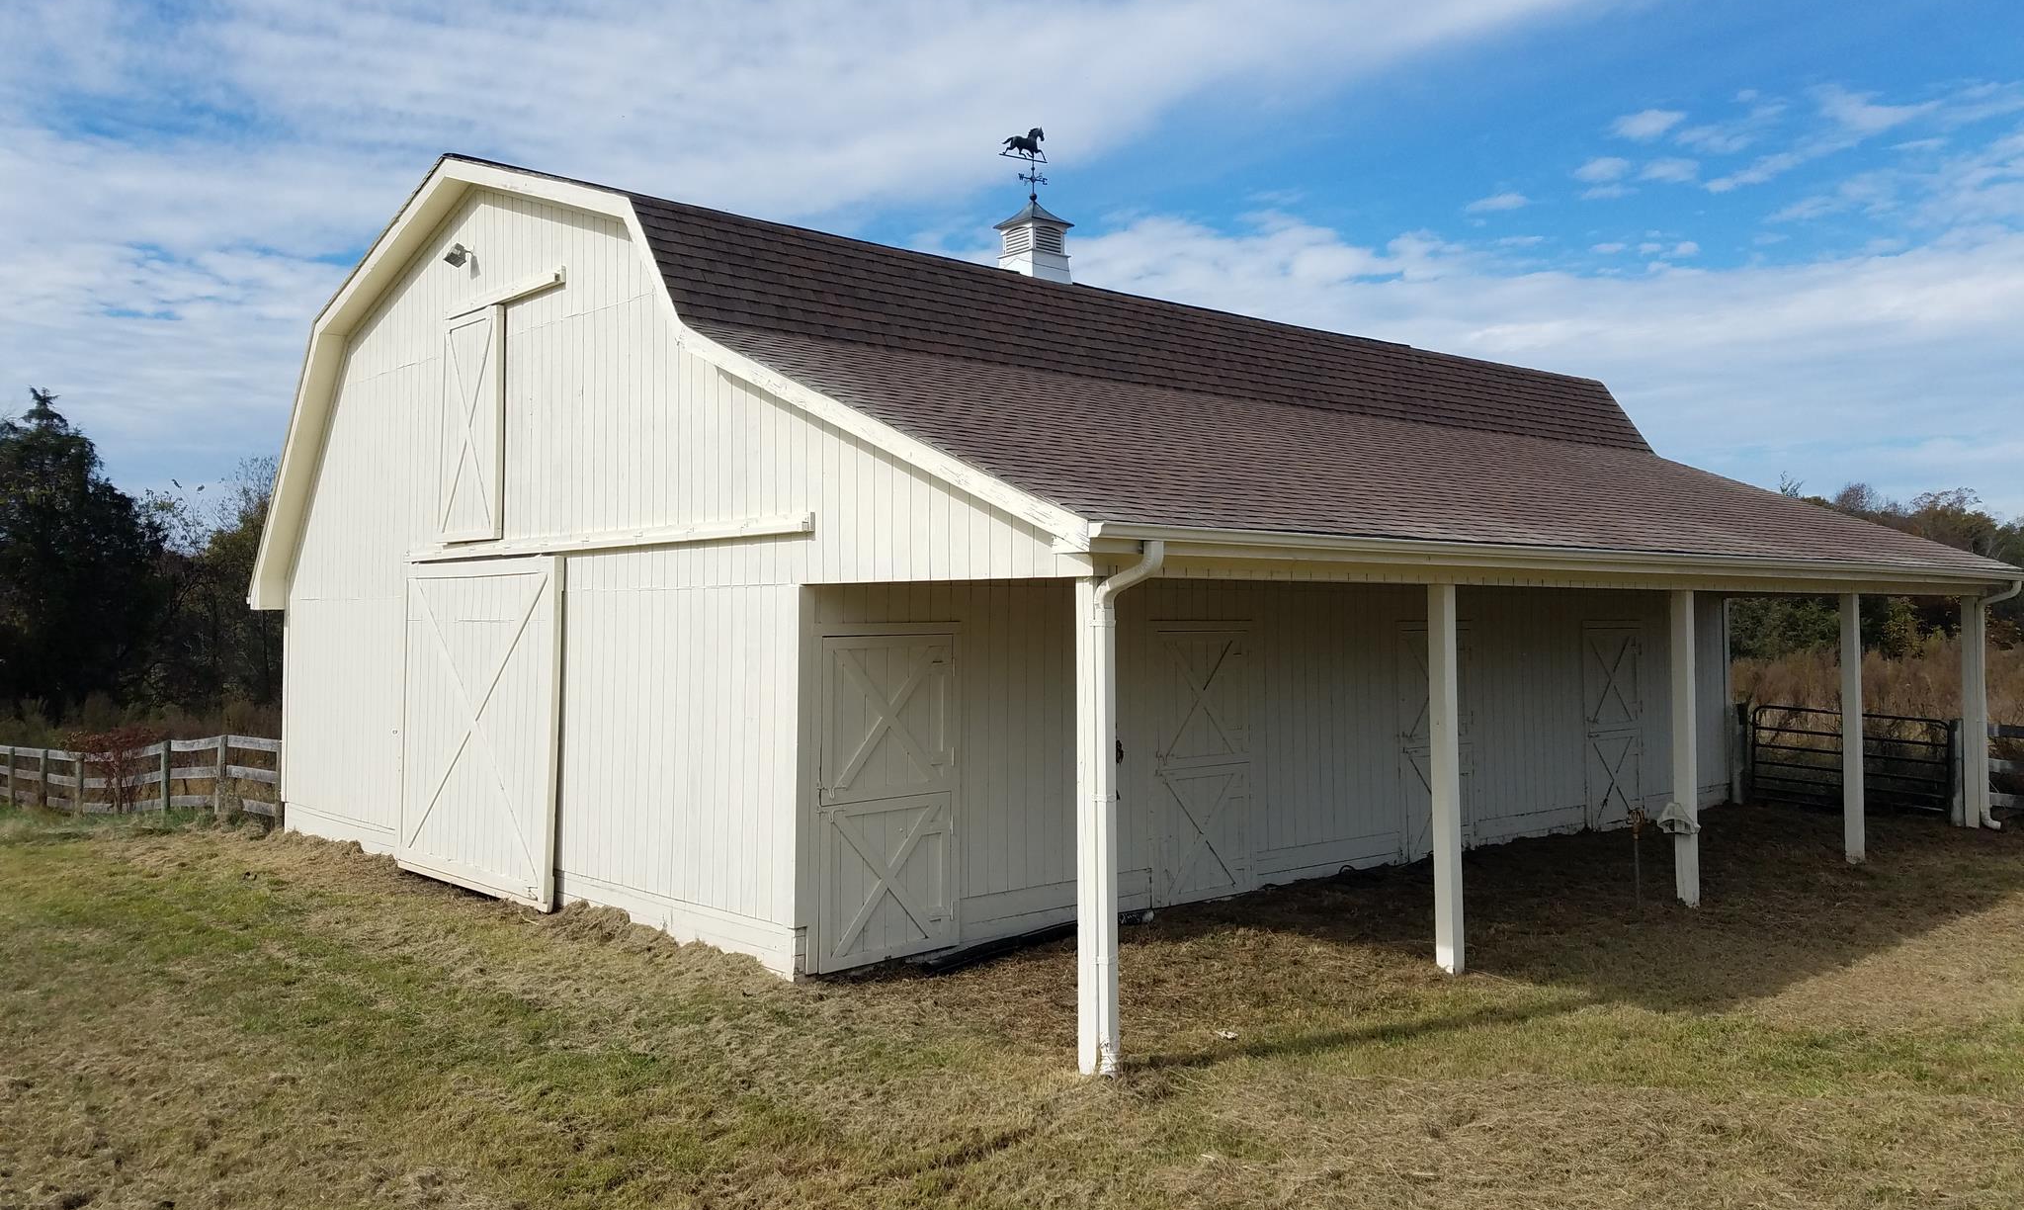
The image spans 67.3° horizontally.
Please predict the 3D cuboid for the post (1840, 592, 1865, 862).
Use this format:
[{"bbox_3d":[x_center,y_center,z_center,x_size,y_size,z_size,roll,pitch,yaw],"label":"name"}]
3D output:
[{"bbox_3d":[8.813,1.268,15.926,0.143,2.780,0.143,1,-1,-42],"label":"post"}]

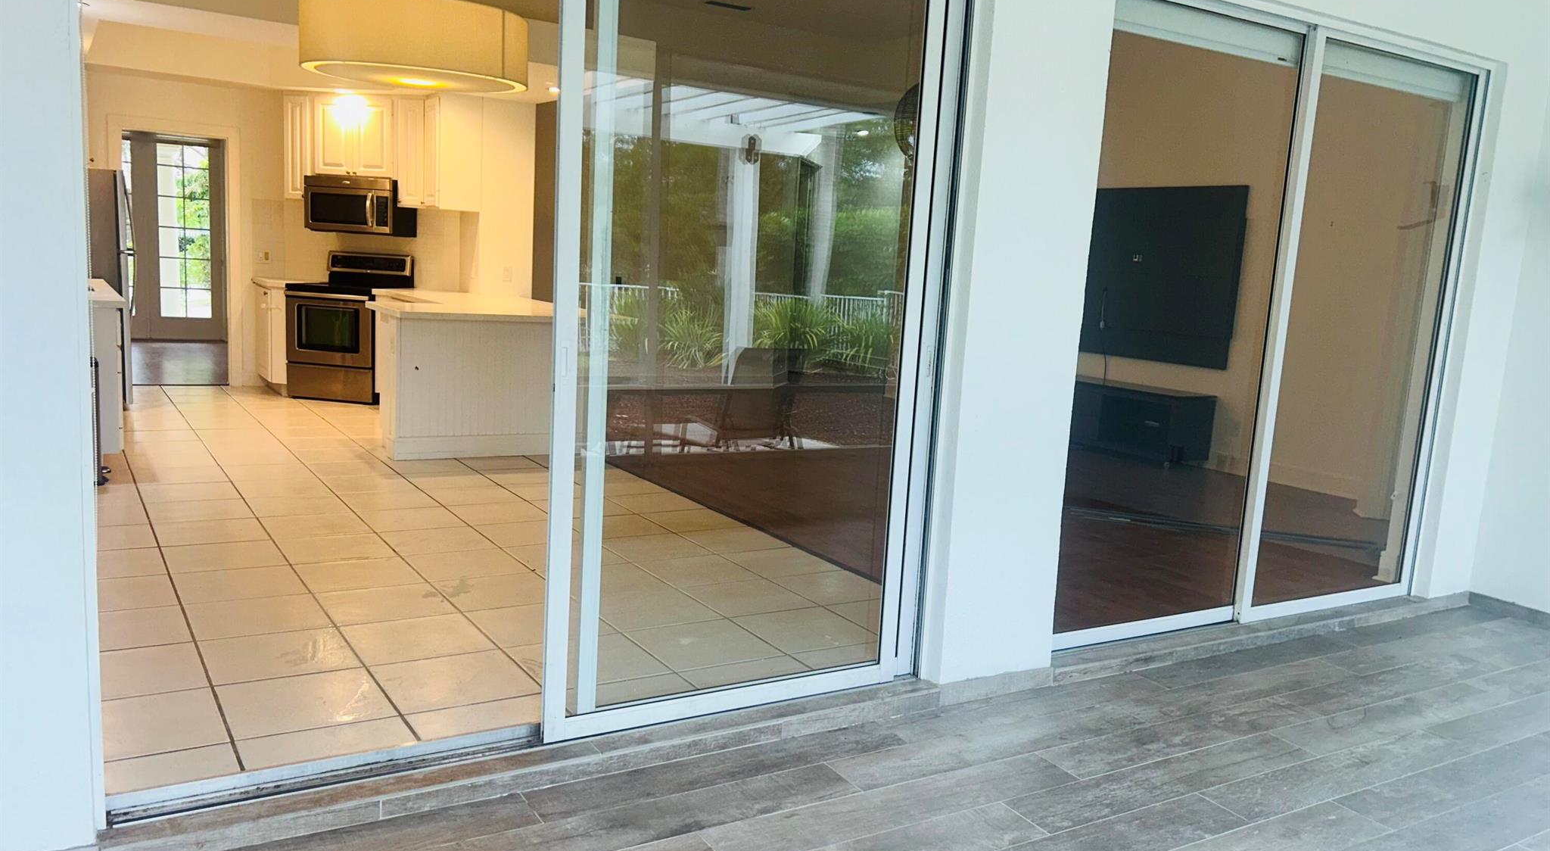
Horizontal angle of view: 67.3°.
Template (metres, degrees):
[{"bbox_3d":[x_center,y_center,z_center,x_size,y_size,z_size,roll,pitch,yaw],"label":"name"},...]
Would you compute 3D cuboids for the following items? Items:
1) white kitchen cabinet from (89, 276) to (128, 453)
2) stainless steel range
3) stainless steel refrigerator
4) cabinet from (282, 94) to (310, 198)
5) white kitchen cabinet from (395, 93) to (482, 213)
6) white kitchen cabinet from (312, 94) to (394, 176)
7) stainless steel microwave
[{"bbox_3d":[-4.510,-0.411,7.339,0.650,0.910,1.950,-2,10,-32],"label":"white kitchen cabinet"},{"bbox_3d":[-3.506,-0.820,9.644,0.760,1.190,0.680,5,8,11],"label":"stainless steel range"},{"bbox_3d":[-5.167,-1.028,8.538,0.790,1.720,0.800,-2,10,-32],"label":"stainless steel refrigerator"},{"bbox_3d":[-3.885,-2.298,9.711,0.250,0.845,0.340,5,8,11],"label":"cabinet"},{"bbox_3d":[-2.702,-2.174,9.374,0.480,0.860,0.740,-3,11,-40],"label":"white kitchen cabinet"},{"bbox_3d":[-3.381,-2.359,9.603,0.760,0.630,0.335,5,8,11],"label":"white kitchen cabinet"},{"bbox_3d":[-3.420,-1.813,9.645,0.760,0.435,0.400,5,8,11],"label":"stainless steel microwave"}]

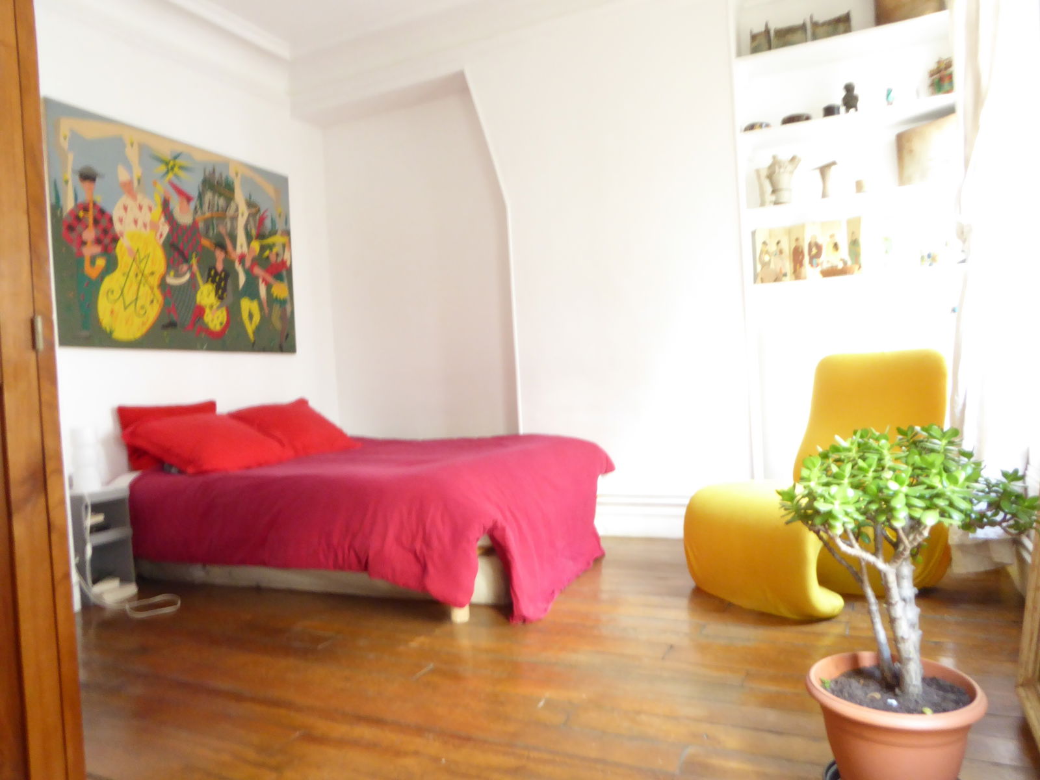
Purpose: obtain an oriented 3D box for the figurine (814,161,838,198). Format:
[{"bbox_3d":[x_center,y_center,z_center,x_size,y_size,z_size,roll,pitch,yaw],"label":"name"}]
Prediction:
[{"bbox_3d":[1.463,-0.986,3.440,0.107,0.151,0.087,-2,1,25],"label":"figurine"}]

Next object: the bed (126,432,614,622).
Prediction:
[{"bbox_3d":[-0.662,0.577,3.556,2.001,0.552,1.462,-2,1,25],"label":"bed"}]

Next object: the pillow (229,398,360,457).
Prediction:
[{"bbox_3d":[-1.281,0.209,4.173,0.505,0.131,0.609,30,14,21],"label":"pillow"}]

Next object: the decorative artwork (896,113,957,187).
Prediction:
[{"bbox_3d":[1.846,-1.058,3.270,0.244,0.262,0.113,-2,1,25],"label":"decorative artwork"}]

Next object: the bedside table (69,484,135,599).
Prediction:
[{"bbox_3d":[-1.926,0.684,3.242,0.278,0.474,0.213,-2,1,25],"label":"bedside table"}]

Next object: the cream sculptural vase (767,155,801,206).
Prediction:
[{"bbox_3d":[1.253,-0.995,3.427,0.142,0.244,0.135,-3,1,26],"label":"cream sculptural vase"}]

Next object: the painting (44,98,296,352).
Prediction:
[{"bbox_3d":[-1.806,-0.786,3.977,0.030,1.140,1.535,-2,1,25],"label":"painting"}]

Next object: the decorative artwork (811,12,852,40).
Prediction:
[{"bbox_3d":[1.470,-1.710,3.404,0.176,0.119,0.043,-2,1,25],"label":"decorative artwork"}]

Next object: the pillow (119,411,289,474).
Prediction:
[{"bbox_3d":[-1.536,0.252,3.554,0.487,0.139,0.609,25,12,23],"label":"pillow"}]

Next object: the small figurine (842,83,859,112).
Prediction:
[{"bbox_3d":[1.547,-1.355,3.377,0.069,0.143,0.070,-2,1,25],"label":"small figurine"}]

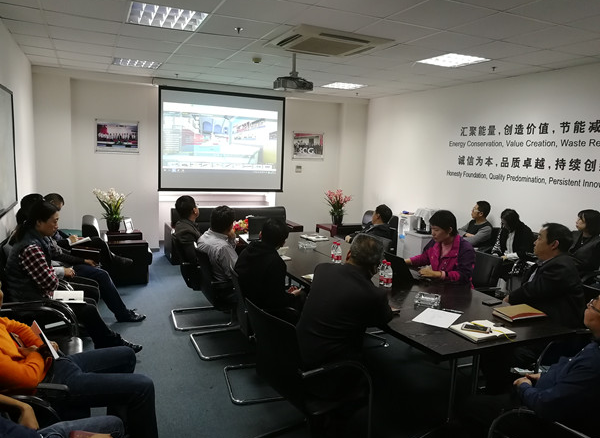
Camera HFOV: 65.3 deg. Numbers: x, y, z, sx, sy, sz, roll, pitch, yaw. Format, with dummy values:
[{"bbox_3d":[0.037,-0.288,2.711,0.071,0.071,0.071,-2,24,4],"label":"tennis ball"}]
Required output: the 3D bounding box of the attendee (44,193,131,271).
[{"bbox_3d":[-2.257,0.337,4.853,0.950,1.180,0.550,-1,9,-24],"label":"attendee"}]

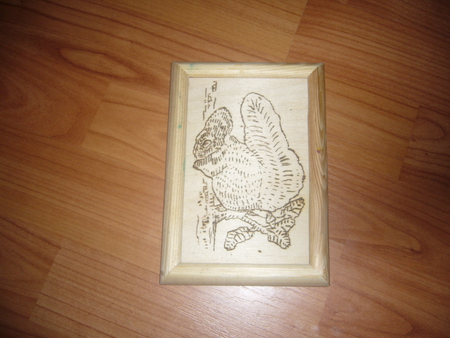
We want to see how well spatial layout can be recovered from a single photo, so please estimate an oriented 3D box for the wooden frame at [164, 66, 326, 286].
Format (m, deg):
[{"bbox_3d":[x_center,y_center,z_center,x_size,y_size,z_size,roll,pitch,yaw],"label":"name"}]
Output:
[{"bbox_3d":[0.018,0.000,0.388,0.136,0.016,0.193,1,78,2],"label":"wooden frame"}]

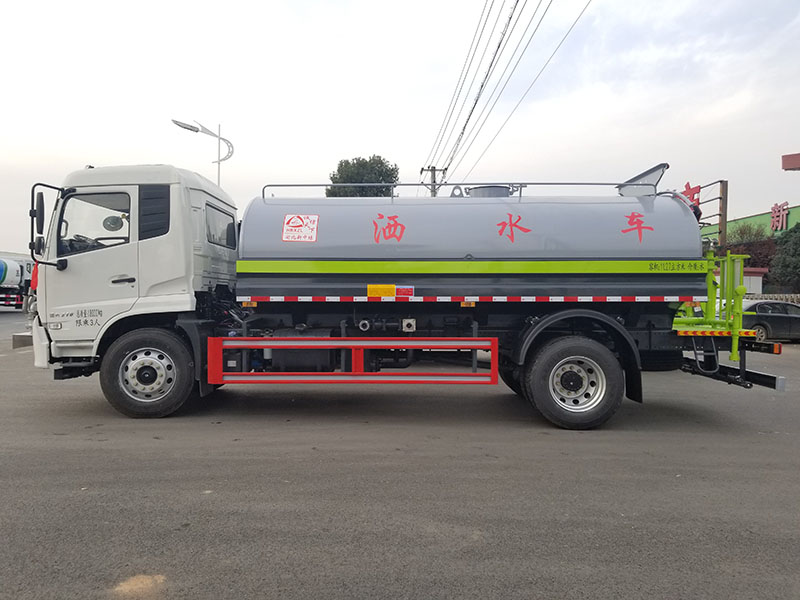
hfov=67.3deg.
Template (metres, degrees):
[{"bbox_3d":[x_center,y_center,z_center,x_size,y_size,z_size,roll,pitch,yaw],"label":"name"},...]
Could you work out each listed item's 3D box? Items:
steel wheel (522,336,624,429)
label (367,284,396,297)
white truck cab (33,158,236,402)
[{"bbox_3d":[1.906,0.900,6.560,1.010,1.010,0.300,0,0,1],"label":"steel wheel"},{"bbox_3d":[-0.195,-0.097,6.475,0.305,0.133,0.010,0,0,1],"label":"label"},{"bbox_3d":[-3.250,-0.300,7.780,1.980,2.500,2.420,0,0,1],"label":"white truck cab"}]

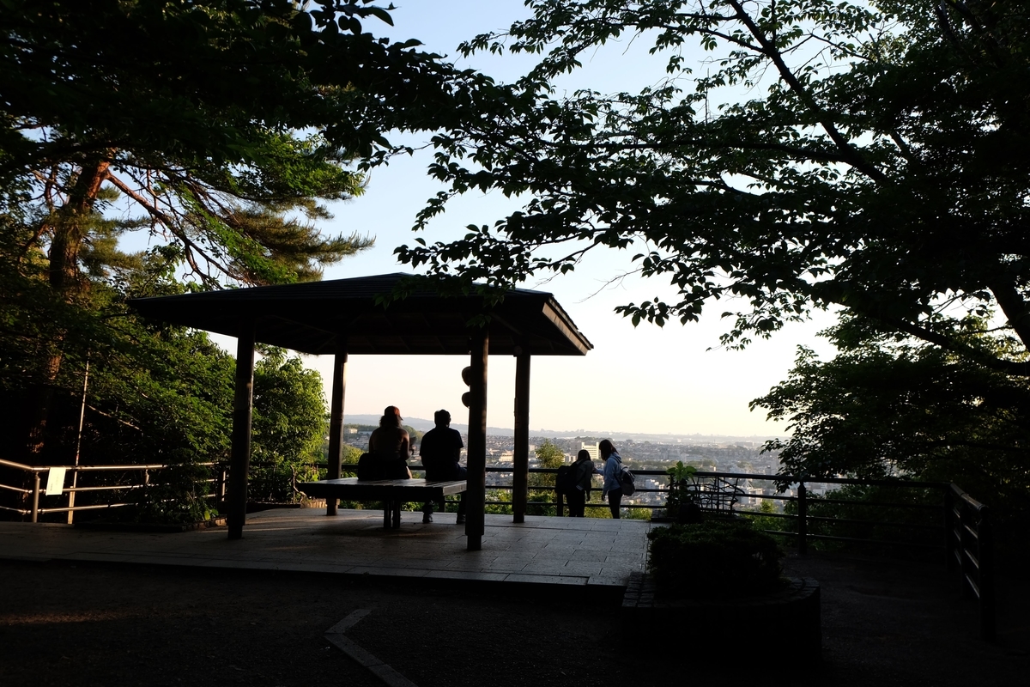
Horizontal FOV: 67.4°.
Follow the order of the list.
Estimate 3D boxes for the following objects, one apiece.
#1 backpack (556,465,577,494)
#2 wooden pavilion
[{"bbox_3d":[0.786,2.055,11.693,0.220,0.440,0.320,6,-8,-37],"label":"backpack"},{"bbox_3d":[-1.280,0.606,8.424,3.920,2.790,3.850,0,-7,11],"label":"wooden pavilion"}]

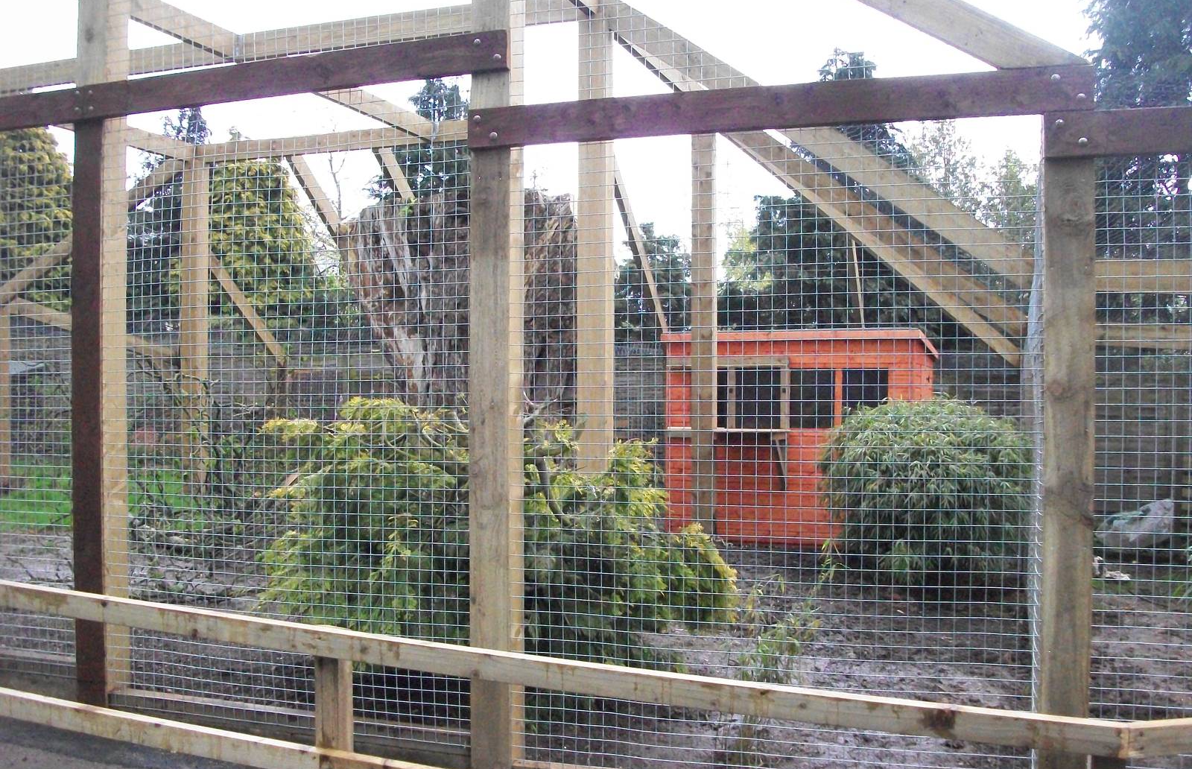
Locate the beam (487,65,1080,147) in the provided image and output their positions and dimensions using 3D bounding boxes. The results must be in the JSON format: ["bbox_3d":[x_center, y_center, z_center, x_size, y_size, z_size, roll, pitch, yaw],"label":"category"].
[{"bbox_3d":[0.564,-0.939,3.792,2.115,0.147,0.047,0,0,15],"label":"beam"}]

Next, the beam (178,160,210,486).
[{"bbox_3d":[-3.561,-0.501,9.800,0.158,2.998,0.158,0,0,15],"label":"beam"}]

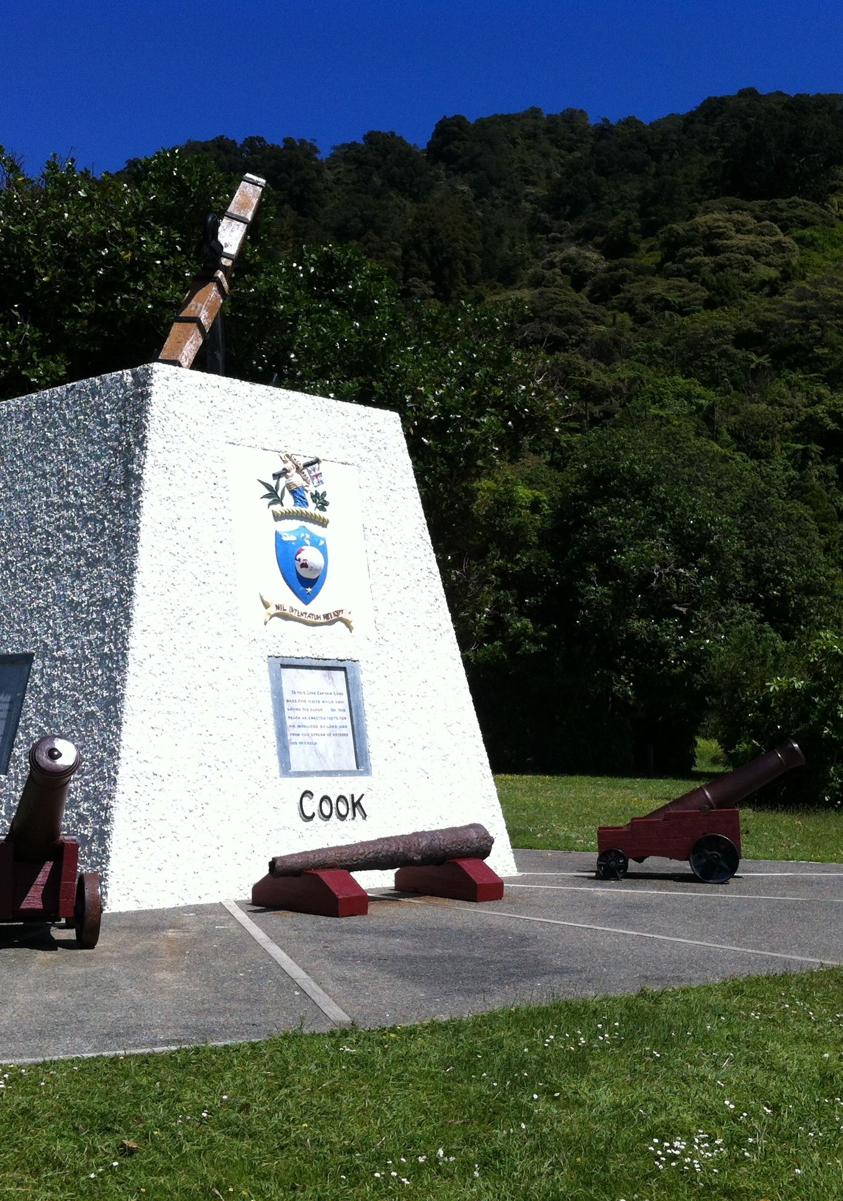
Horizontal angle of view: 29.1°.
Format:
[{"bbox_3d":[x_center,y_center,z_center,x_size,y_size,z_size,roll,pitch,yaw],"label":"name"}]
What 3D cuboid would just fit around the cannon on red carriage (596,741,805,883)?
[{"bbox_3d":[2.639,1.949,15.267,1.901,1.346,0.820,0,-4,14],"label":"cannon on red carriage"}]

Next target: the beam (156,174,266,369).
[{"bbox_3d":[-1.836,-2.950,14.515,0.240,2.360,0.250,14,-34,3],"label":"beam"}]

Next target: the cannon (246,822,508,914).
[{"bbox_3d":[-0.262,2.187,13.444,2.487,0.611,1.060,5,-5,-44],"label":"cannon"}]

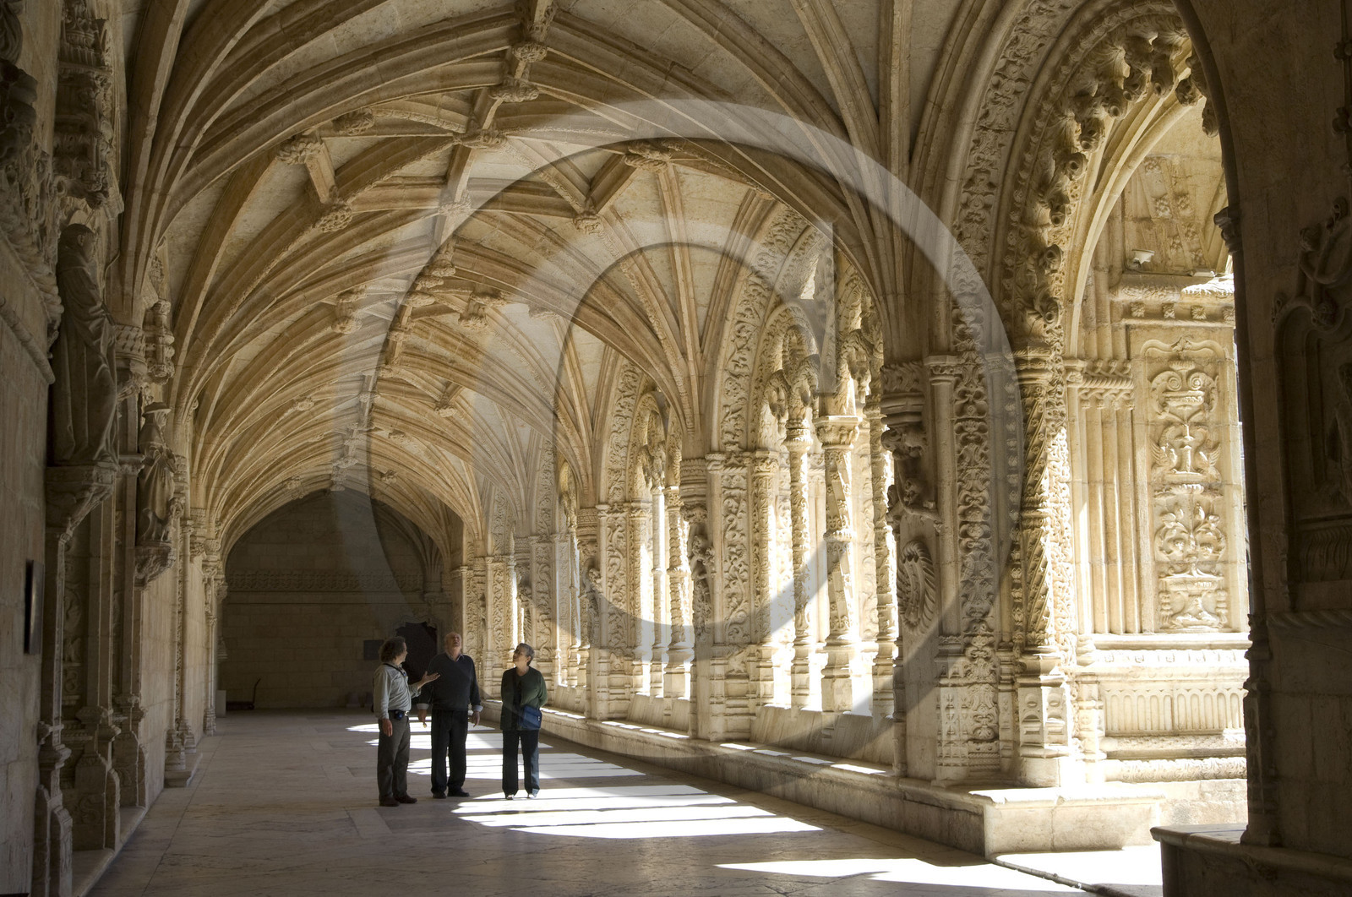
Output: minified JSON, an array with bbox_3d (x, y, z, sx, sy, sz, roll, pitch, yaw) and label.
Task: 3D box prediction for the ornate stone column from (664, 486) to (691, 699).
[{"bbox_3d":[0.032,2.206,25.774,0.400,3.248,0.400,-1,-7,0],"label":"ornate stone column"}]

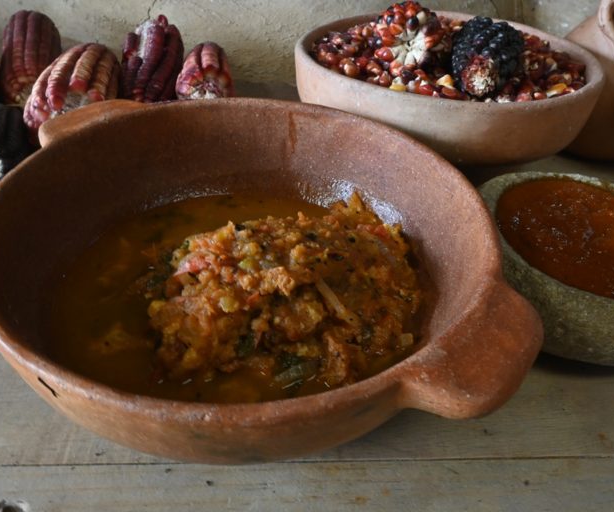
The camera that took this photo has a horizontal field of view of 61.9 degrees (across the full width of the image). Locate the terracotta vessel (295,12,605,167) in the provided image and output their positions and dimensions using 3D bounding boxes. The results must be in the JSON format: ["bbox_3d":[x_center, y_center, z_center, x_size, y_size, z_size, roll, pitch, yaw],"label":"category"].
[{"bbox_3d":[0.117,-0.138,0.443,0.249,0.080,0.202,-6,43,-10],"label":"terracotta vessel"}]

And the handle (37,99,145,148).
[{"bbox_3d":[-0.139,-0.091,0.335,0.036,0.023,0.080,32,49,28],"label":"handle"}]

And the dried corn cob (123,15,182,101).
[{"bbox_3d":[-0.139,-0.184,0.470,0.050,0.050,0.120,-3,47,-7],"label":"dried corn cob"}]

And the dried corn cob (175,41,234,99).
[{"bbox_3d":[-0.093,-0.173,0.475,0.048,0.048,0.100,-3,40,-7],"label":"dried corn cob"}]

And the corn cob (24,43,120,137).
[{"bbox_3d":[-0.189,-0.145,0.428,0.057,0.057,0.103,0,42,-4],"label":"corn cob"}]

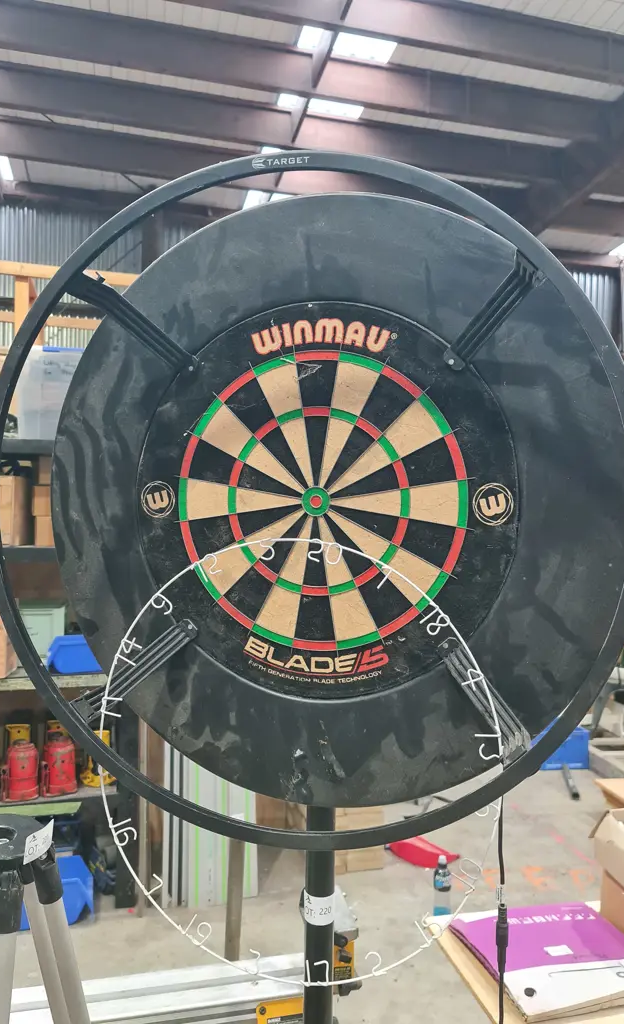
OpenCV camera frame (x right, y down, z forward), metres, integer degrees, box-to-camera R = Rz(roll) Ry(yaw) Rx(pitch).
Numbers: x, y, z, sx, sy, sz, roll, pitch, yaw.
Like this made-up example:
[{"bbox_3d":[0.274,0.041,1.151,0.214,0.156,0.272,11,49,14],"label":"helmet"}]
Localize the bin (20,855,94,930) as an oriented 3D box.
[{"bbox_3d":[-1.054,1.547,3.017,0.320,0.190,0.196,1,1,-14],"label":"bin"}]

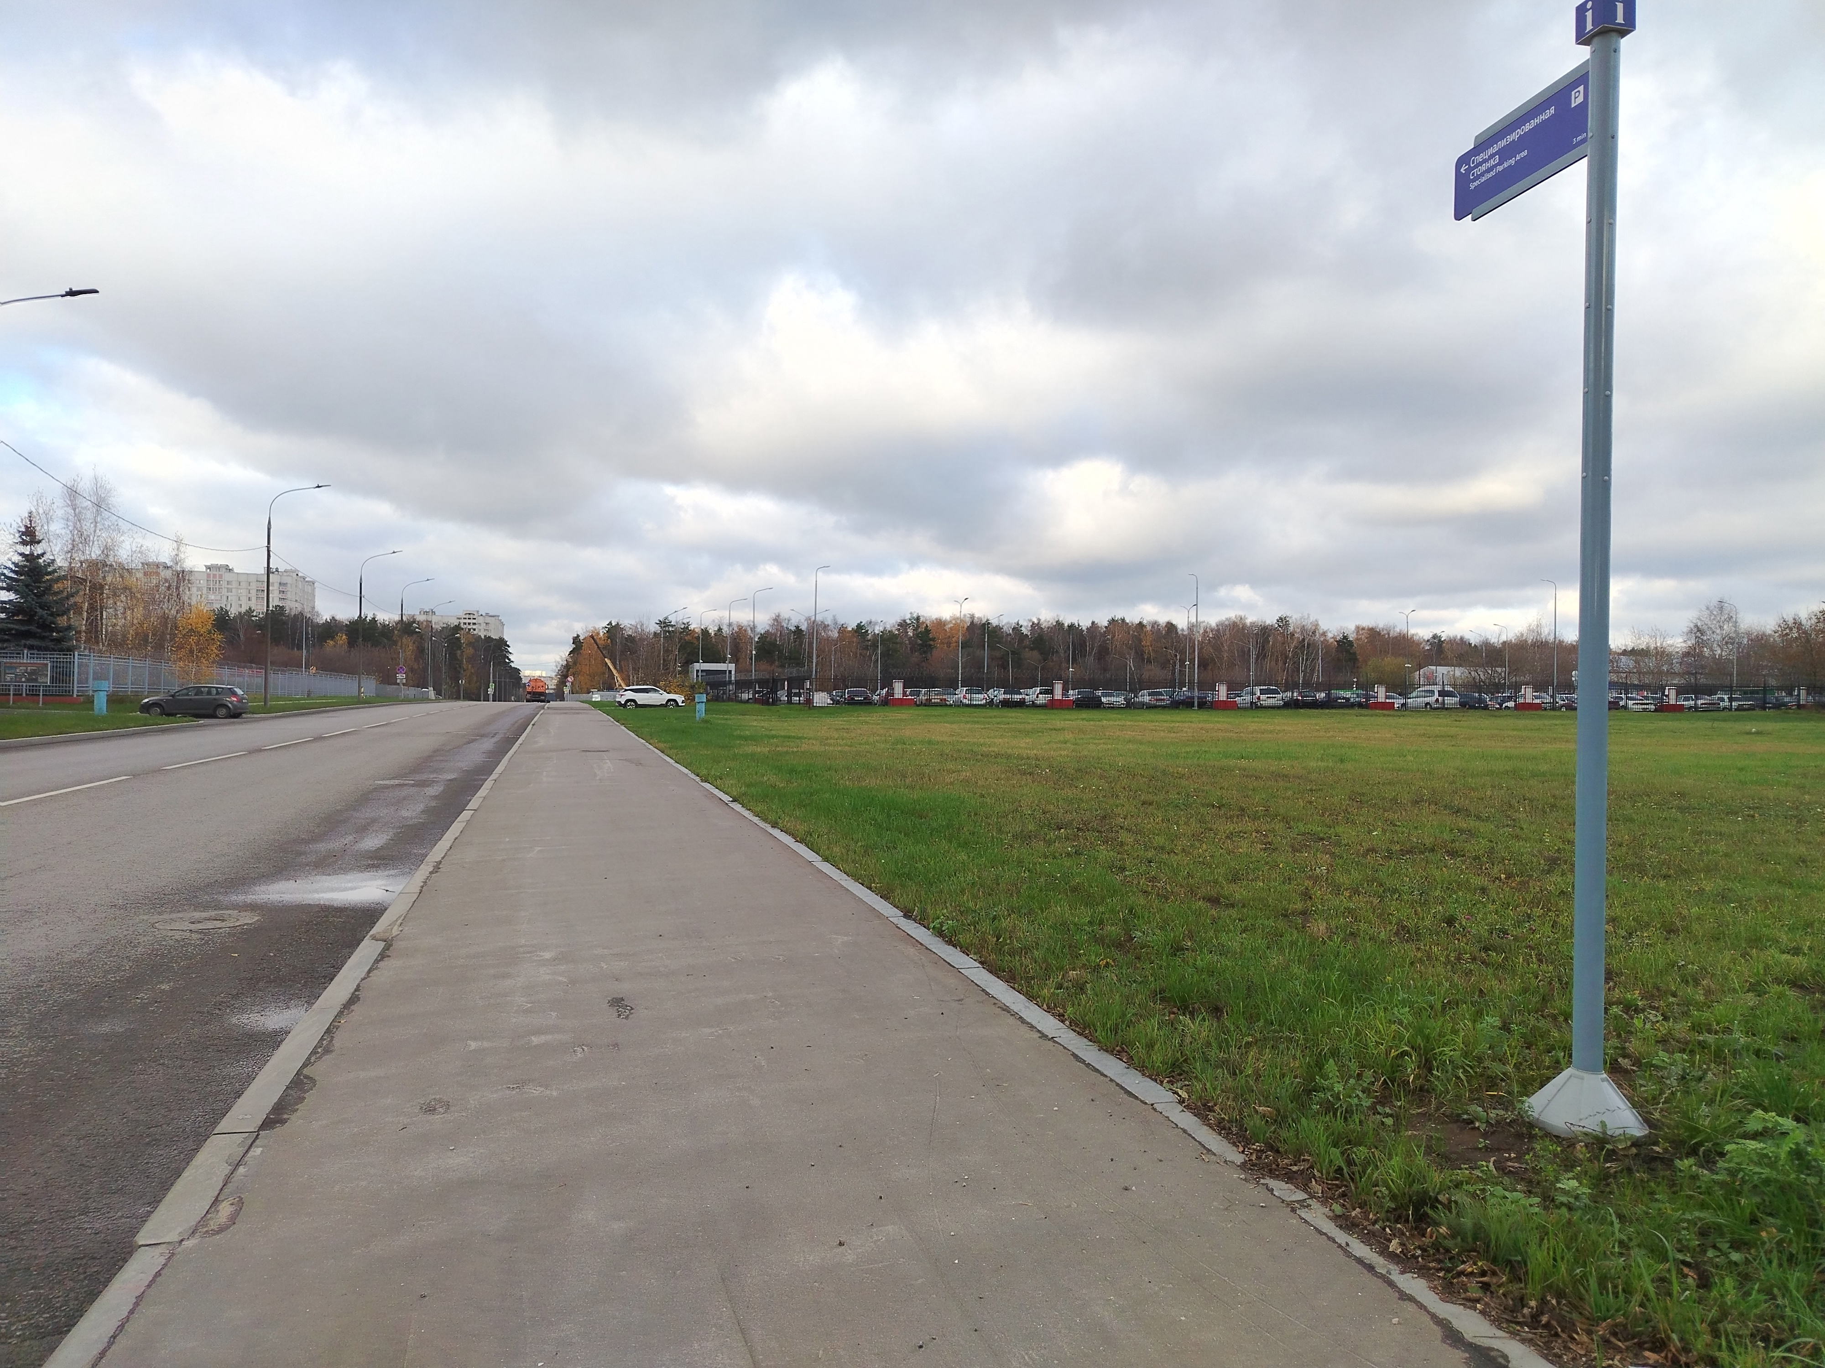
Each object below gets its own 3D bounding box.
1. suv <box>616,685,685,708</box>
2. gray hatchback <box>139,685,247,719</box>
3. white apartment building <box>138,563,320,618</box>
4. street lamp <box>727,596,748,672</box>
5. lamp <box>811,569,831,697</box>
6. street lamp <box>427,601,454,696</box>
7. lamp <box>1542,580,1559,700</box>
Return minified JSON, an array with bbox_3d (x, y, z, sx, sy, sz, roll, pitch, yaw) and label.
[{"bbox_3d":[-17.298,0.944,83.800,4.390,1.630,1.820,1,0,-13],"label":"suv"},{"bbox_3d":[-32.205,0.806,56.800,4.250,1.480,1.790,1,0,-14],"label":"gray hatchback"},{"bbox_3d":[-252.821,-21.790,466.000,60.000,44.000,22.000,1,0,-25],"label":"white apartment building"},{"bbox_3d":[-15.794,-2.993,114.249,1.800,9.300,0.350,1,0,-17],"label":"street lamp"},{"bbox_3d":[-6.064,-3.113,85.116,0.350,9.350,1.750,1,0,38],"label":"lamp"},{"bbox_3d":[-57.738,-4.193,155.909,3.100,11.900,0.400,1,0,-15],"label":"street lamp"},{"bbox_3d":[45.945,-2.756,91.262,0.350,9.350,1.750,1,0,-11],"label":"lamp"}]

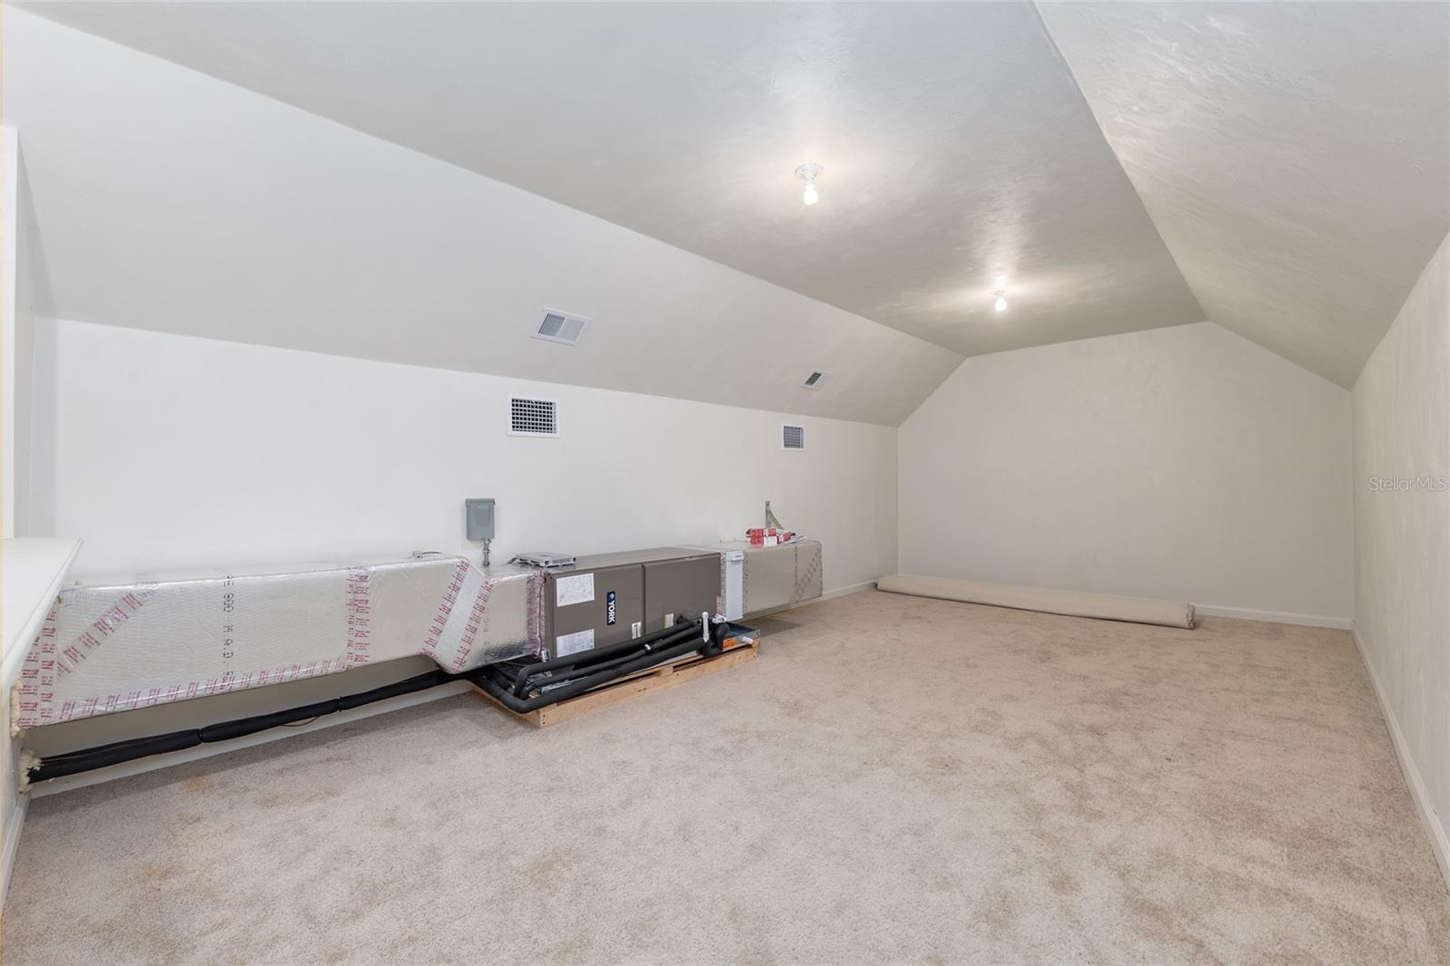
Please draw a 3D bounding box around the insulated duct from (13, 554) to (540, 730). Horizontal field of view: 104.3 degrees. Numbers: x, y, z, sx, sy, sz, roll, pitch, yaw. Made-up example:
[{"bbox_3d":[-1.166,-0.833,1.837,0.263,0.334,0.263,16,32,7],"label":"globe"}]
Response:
[{"bbox_3d":[-1.749,0.630,2.515,1.767,0.559,0.491,0,0,-45],"label":"insulated duct"}]

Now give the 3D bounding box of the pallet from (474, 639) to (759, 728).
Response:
[{"bbox_3d":[-0.597,1.101,3.479,1.550,0.117,0.739,0,0,-45],"label":"pallet"}]

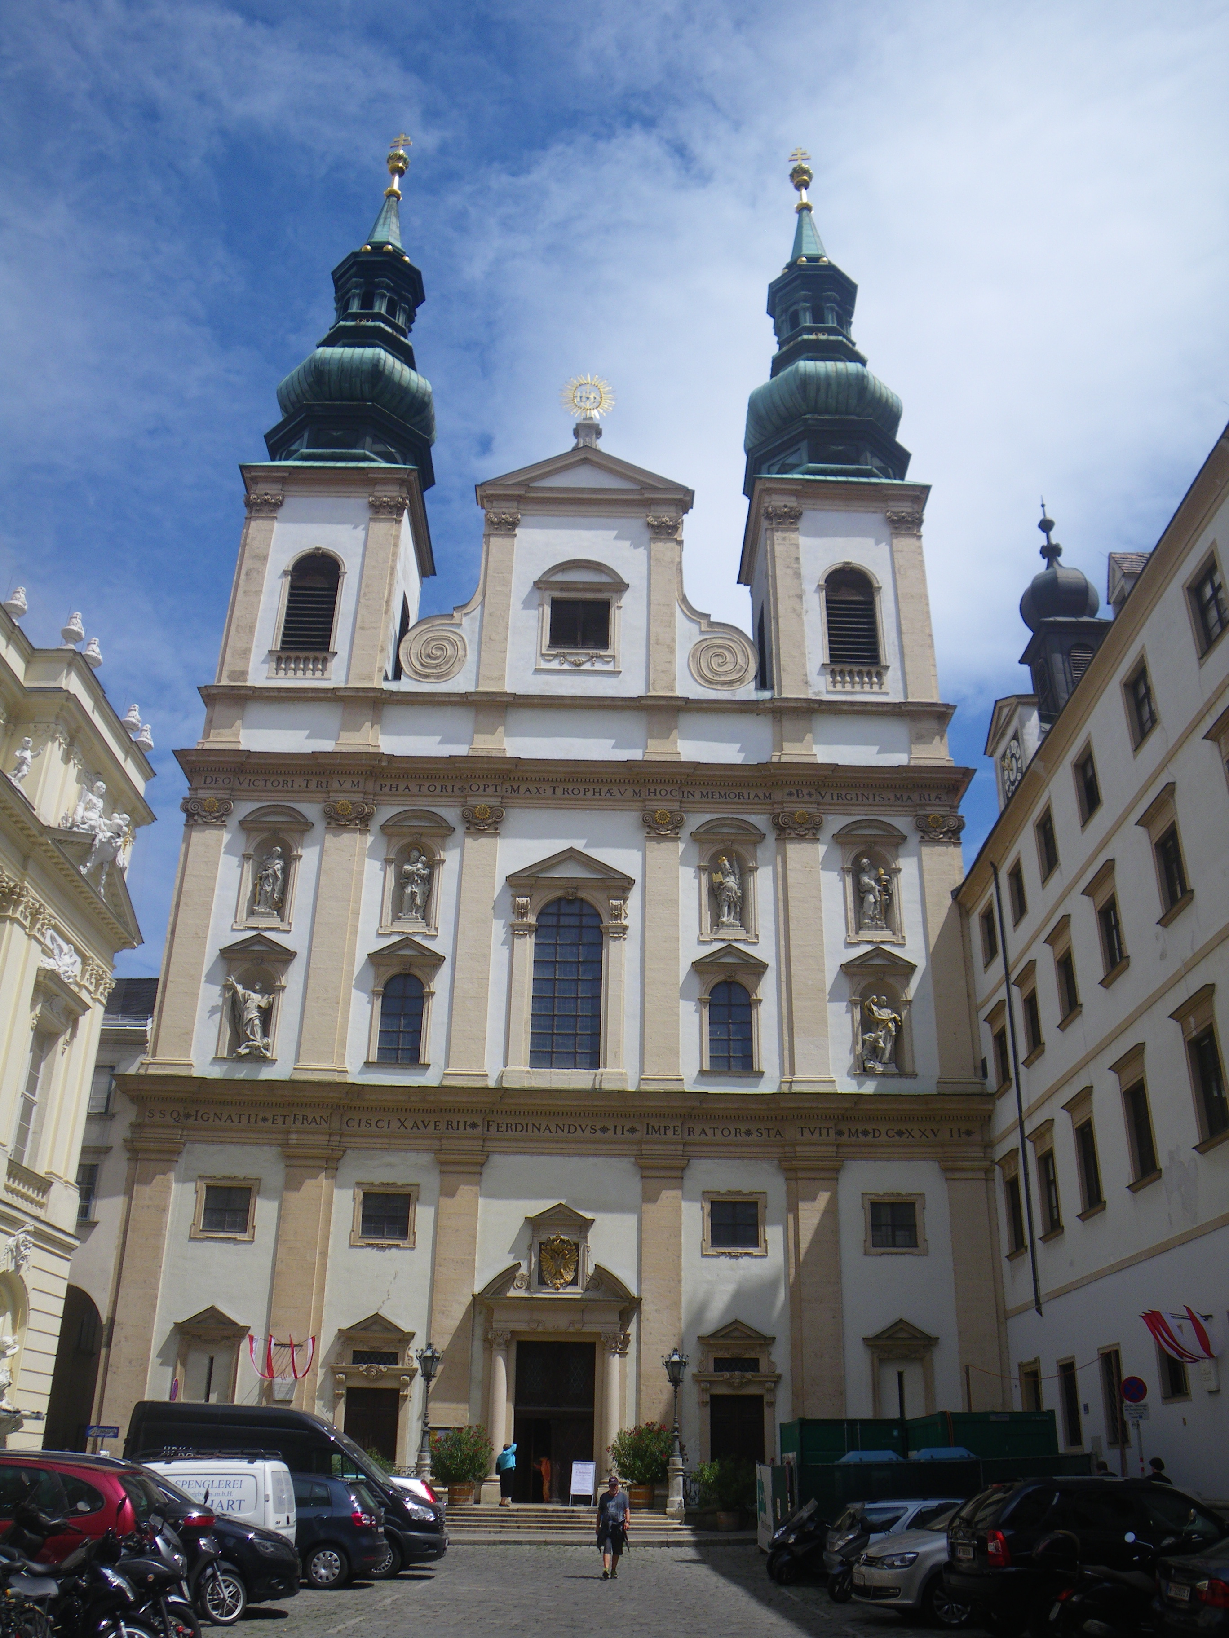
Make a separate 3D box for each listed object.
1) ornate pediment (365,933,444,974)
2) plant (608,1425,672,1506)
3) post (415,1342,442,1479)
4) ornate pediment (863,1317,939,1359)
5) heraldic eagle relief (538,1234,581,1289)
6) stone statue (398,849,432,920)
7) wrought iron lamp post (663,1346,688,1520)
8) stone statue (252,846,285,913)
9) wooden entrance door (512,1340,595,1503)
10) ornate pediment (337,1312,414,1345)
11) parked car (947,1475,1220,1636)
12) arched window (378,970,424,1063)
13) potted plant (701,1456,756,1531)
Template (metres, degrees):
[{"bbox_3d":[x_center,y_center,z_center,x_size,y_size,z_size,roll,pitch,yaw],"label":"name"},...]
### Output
[{"bbox_3d":[-7.449,4.860,47.457,2.751,1.345,0.450,1,-26,0],"label":"ornate pediment"},{"bbox_3d":[0.803,18.847,38.681,2.022,2.250,1.900,1,-26,-1],"label":"plant"},{"bbox_3d":[-5.154,16.509,36.360,0.700,4.050,0.700,1,-26,0],"label":"post"},{"bbox_3d":[8.850,16.077,41.052,2.276,1.063,0.550,1,-26,-1],"label":"ornate pediment"},{"bbox_3d":[-1.784,14.212,42.550,1.310,1.726,0.300,1,-26,0],"label":"heraldic eagle relief"},{"bbox_3d":[-7.283,2.407,48.988,1.192,2.852,0.800,1,-26,0],"label":"stone statue"},{"bbox_3d":[1.732,17.381,37.521,0.740,4.489,0.740,1,-24,-1],"label":"wrought iron lamp post"},{"bbox_3d":[-12.032,2.193,46.430,1.020,2.548,0.750,1,-24,-1],"label":"stone statue"},{"bbox_3d":[-1.765,18.106,39.882,2.366,4.444,0.250,1,-24,-1],"label":"wooden entrance door"},{"bbox_3d":[-7.296,15.699,40.836,2.289,0.838,0.550,1,-26,-1],"label":"ornate pediment"},{"bbox_3d":[6.669,9.740,17.512,4.350,1.720,1.840,7,-27,-12],"label":"parked car"},{"bbox_3d":[-7.266,6.865,45.571,1.424,3.190,0.350,1,-26,-1],"label":"arched window"},{"bbox_3d":[3.213,19.287,37.857,1.744,1.881,1.660,1,-26,-1],"label":"potted plant"}]

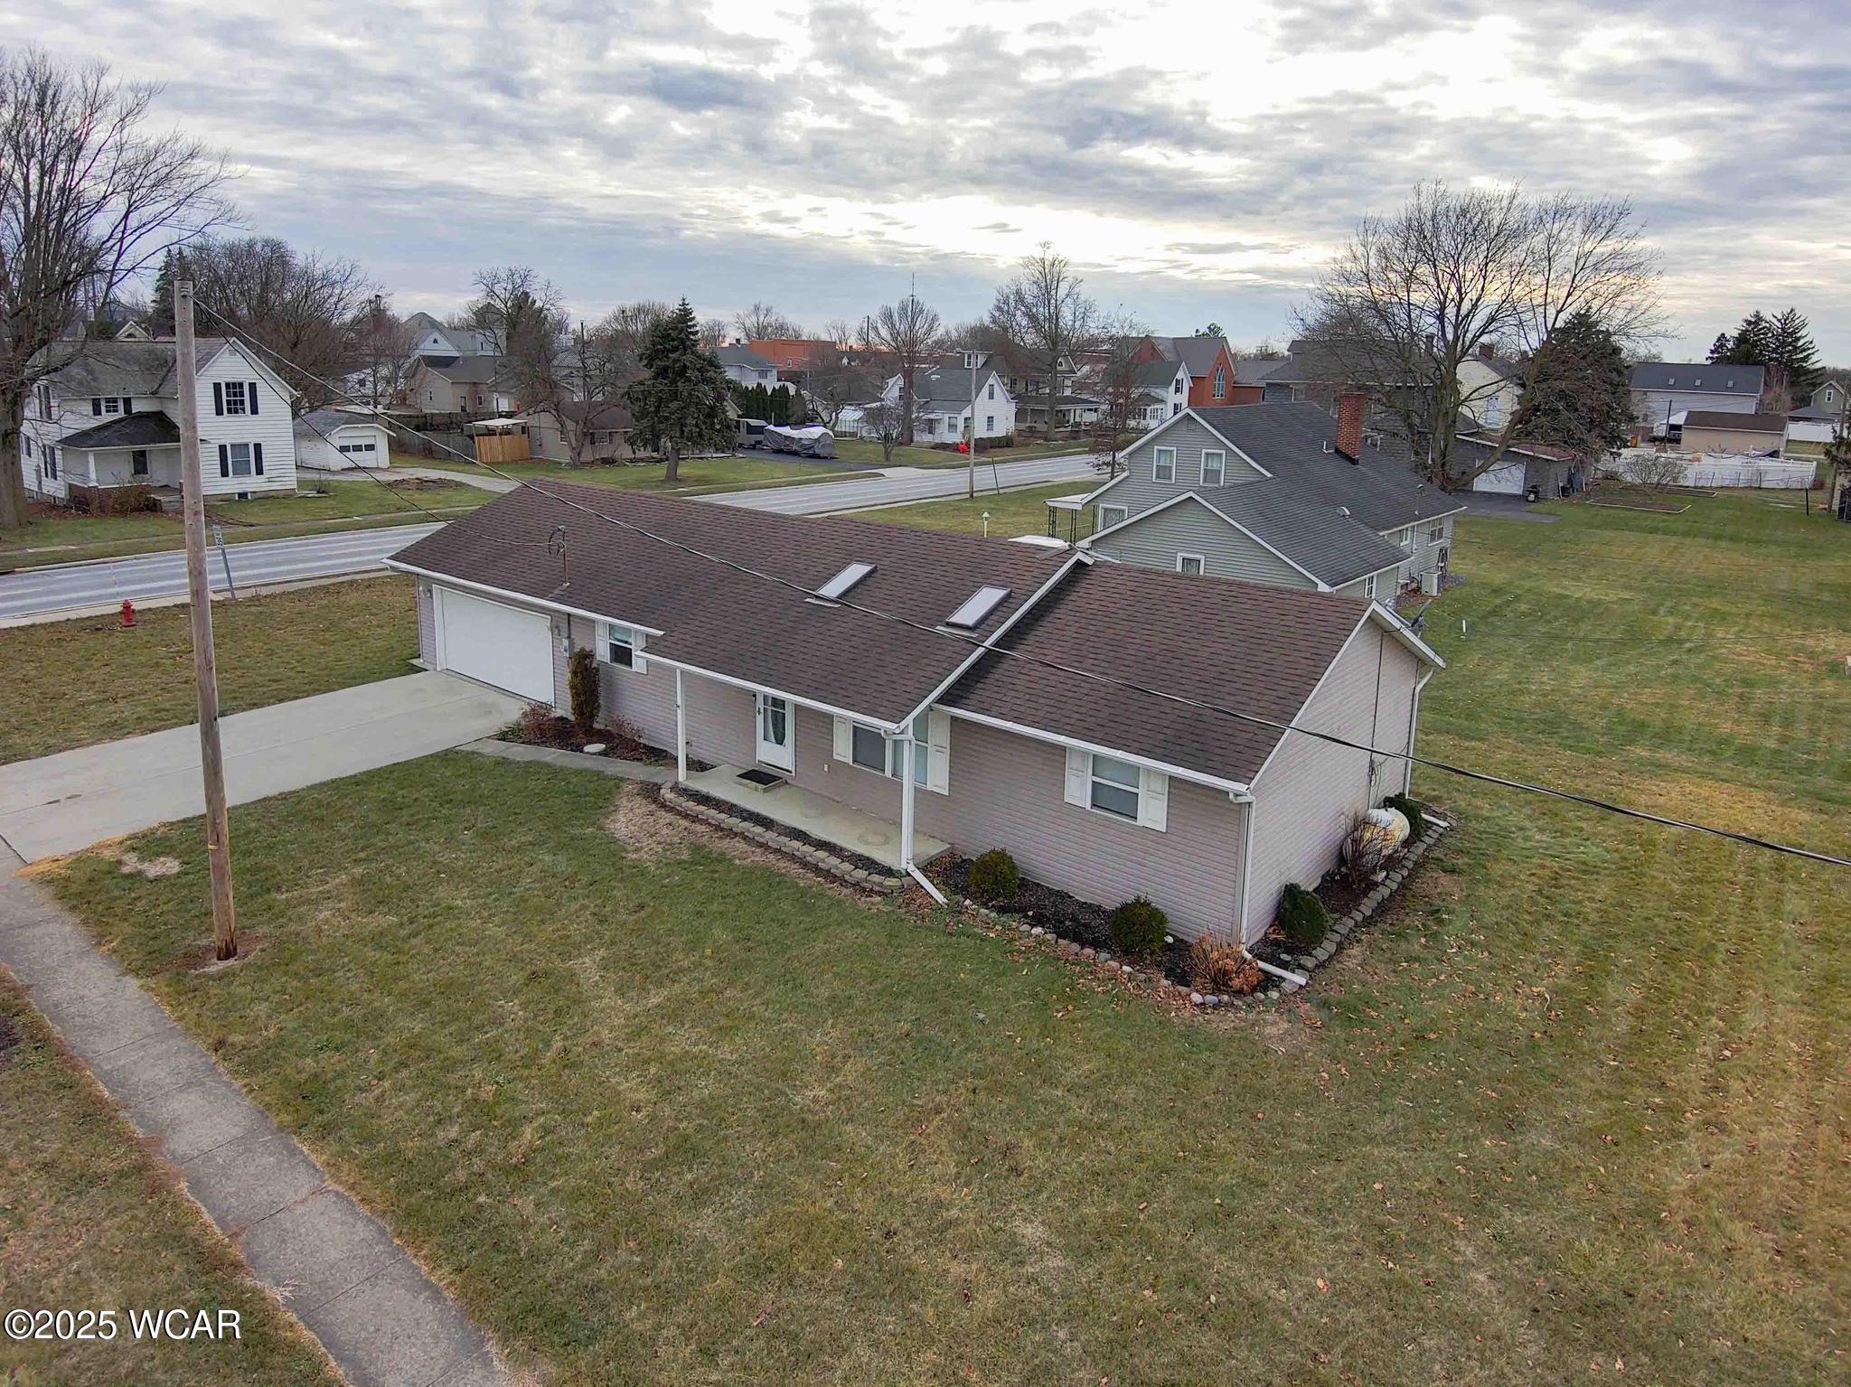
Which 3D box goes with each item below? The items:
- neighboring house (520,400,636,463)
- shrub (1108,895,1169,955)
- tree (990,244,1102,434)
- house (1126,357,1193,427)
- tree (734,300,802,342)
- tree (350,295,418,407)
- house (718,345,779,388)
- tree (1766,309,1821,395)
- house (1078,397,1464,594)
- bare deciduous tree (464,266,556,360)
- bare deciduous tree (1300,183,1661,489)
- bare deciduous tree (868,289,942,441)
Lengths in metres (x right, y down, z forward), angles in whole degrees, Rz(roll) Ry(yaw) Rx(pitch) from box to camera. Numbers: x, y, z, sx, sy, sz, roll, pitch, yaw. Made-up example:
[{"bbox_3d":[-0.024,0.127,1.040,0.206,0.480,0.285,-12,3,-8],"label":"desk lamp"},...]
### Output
[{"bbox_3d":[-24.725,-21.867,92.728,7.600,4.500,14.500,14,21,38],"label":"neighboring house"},{"bbox_3d":[3.028,3.268,15.940,0.860,0.820,0.860,5,17,12],"label":"shrub"},{"bbox_3d":[13.979,-42.348,135.489,12.800,22.300,12.800,1,16,0],"label":"tree"},{"bbox_3d":[29.791,-38.358,144.835,7.500,8.400,8.500,12,19,34],"label":"house"},{"bbox_3d":[-31.597,-68.781,224.982,13.000,18.500,13.000,1,16,0],"label":"tree"},{"bbox_3d":[-49.608,-30.991,103.821,5.700,11.200,5.700,1,16,0],"label":"tree"},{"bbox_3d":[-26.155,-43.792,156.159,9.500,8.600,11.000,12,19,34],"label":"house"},{"bbox_3d":[130.975,-49.219,172.219,7.200,19.000,7.200,1,16,0],"label":"tree"},{"bbox_3d":[11.963,-7.255,41.624,13.400,6.900,18.400,14,21,38],"label":"house"},{"bbox_3d":[-42.361,-36.388,116.789,8.800,15.300,8.800,1,16,0],"label":"bare deciduous tree"},{"bbox_3d":[37.199,-23.715,76.159,23.000,19.800,21.000,9,18,23],"label":"bare deciduous tree"},{"bbox_3d":[-2.134,-32.785,114.413,7.400,15.200,7.400,1,16,0],"label":"bare deciduous tree"}]

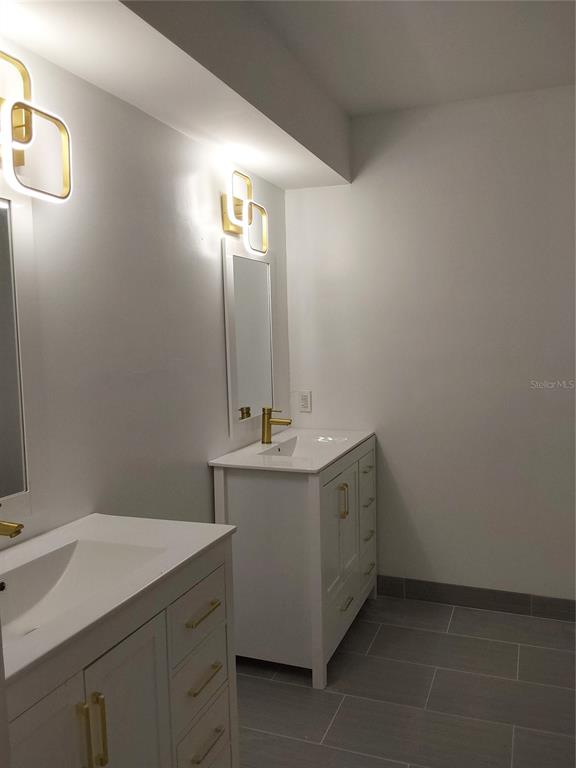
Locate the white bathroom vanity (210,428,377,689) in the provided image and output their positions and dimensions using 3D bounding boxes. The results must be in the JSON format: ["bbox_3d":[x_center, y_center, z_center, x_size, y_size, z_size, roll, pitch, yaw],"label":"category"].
[{"bbox_3d":[0.084,0.724,2.884,0.488,0.875,0.920,0,5,22],"label":"white bathroom vanity"}]

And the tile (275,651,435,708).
[{"bbox_3d":[0.277,1.189,2.535,0.608,0.010,0.308,0,5,22],"label":"tile"}]

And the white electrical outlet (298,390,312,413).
[{"bbox_3d":[0.092,0.097,3.329,0.074,0.117,0.010,0,5,22],"label":"white electrical outlet"}]

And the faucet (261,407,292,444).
[{"bbox_3d":[-0.057,0.201,2.935,0.157,0.168,0.048,0,5,22],"label":"faucet"}]

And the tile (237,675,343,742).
[{"bbox_3d":[-0.093,1.214,2.352,0.560,0.010,0.308,0,5,22],"label":"tile"}]

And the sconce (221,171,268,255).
[{"bbox_3d":[-0.201,-0.733,2.701,0.094,0.315,0.395,0,5,22],"label":"sconce"}]

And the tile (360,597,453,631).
[{"bbox_3d":[0.501,1.139,3.098,0.608,0.010,0.292,0,5,22],"label":"tile"}]

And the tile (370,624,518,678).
[{"bbox_3d":[0.678,1.164,2.705,0.607,0.010,0.308,0,5,22],"label":"tile"}]

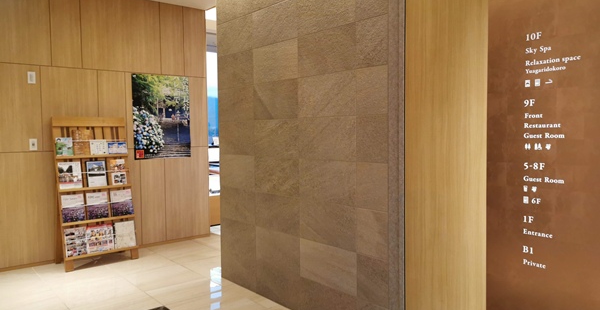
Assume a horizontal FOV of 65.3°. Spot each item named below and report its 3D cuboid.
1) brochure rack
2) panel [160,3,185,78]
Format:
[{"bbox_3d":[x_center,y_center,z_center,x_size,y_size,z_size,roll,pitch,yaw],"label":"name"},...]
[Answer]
[{"bbox_3d":[-2.214,0.375,5.076,0.765,1.573,0.445,-3,4,-39],"label":"brochure rack"},{"bbox_3d":[-1.610,-1.442,5.897,0.310,0.882,0.040,-3,4,-39],"label":"panel"}]

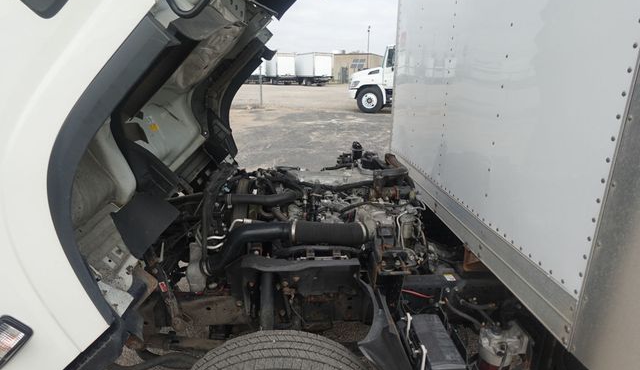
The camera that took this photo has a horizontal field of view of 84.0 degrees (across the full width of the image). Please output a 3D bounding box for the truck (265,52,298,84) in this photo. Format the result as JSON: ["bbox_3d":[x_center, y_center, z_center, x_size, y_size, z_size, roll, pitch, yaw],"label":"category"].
[{"bbox_3d":[-6.152,-15.411,47.541,2.500,3.700,9.500,-8,19,-25],"label":"truck"}]

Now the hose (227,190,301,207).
[{"bbox_3d":[-0.298,0.070,1.812,0.355,0.065,0.100,-1,17,-2],"label":"hose"}]

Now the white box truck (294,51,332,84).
[{"bbox_3d":[-1.623,-15.045,46.418,2.500,3.700,9.300,-8,19,-25],"label":"white box truck"}]

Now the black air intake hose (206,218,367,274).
[{"bbox_3d":[-0.140,0.256,1.448,0.641,0.195,0.120,-1,17,-2],"label":"black air intake hose"}]

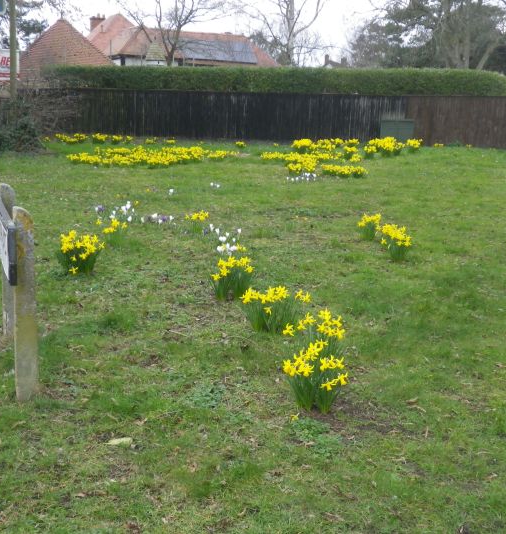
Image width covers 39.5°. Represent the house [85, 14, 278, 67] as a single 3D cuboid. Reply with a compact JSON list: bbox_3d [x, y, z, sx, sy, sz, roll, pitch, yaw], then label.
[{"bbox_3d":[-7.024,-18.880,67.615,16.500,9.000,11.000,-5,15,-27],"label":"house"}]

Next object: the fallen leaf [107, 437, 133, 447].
[{"bbox_3d":[-0.597,0.784,3.152,0.120,0.025,0.065,-2,13,-14],"label":"fallen leaf"}]

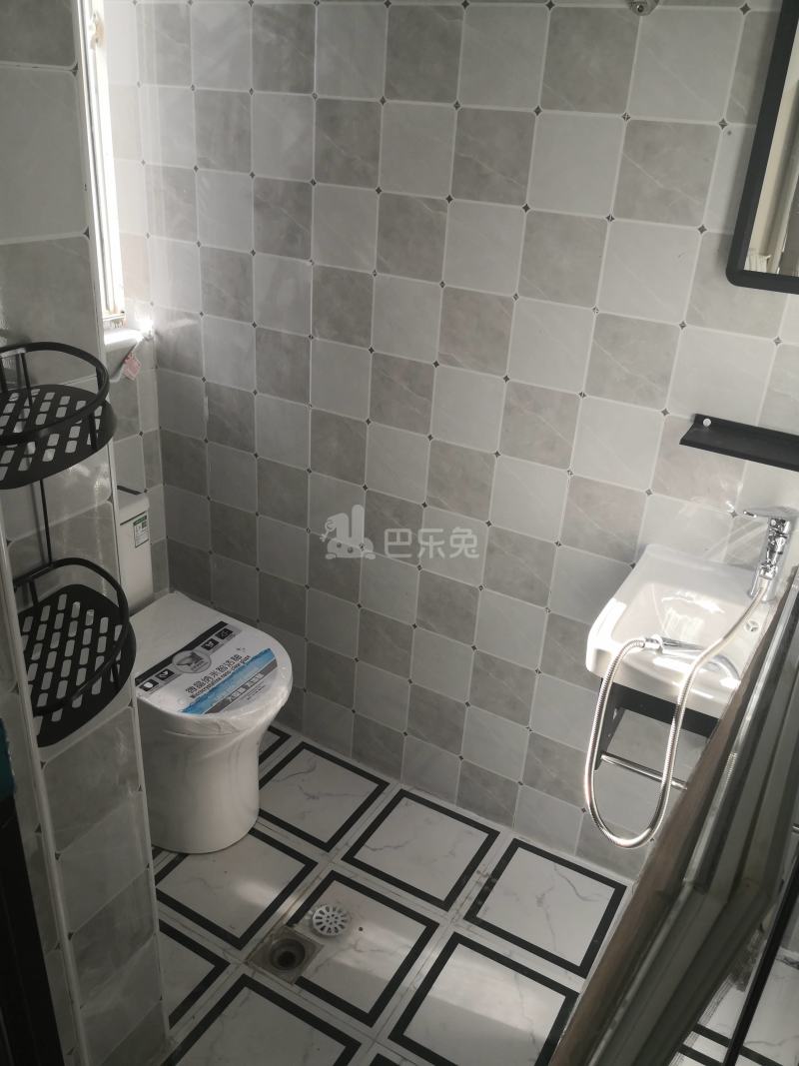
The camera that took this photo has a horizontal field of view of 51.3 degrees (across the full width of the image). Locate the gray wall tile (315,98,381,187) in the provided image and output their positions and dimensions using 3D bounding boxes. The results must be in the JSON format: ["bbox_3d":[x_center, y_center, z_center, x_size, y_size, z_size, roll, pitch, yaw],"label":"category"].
[{"bbox_3d":[-0.096,-0.730,1.561,0.150,0.150,0.010,17,29,25],"label":"gray wall tile"}]

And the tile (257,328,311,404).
[{"bbox_3d":[-0.254,-0.365,1.822,0.150,0.150,0.010,17,29,25],"label":"tile"}]

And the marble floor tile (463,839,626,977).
[{"bbox_3d":[0.314,0.792,1.773,0.267,0.010,0.265,17,29,25],"label":"marble floor tile"}]

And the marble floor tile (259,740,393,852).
[{"bbox_3d":[-0.205,0.634,2.026,0.267,0.010,0.265,17,29,25],"label":"marble floor tile"}]

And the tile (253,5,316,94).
[{"bbox_3d":[-0.216,-0.905,1.560,0.150,0.150,0.010,17,29,25],"label":"tile"}]

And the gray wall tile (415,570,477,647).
[{"bbox_3d":[0.107,0.164,1.829,0.150,0.150,0.010,17,29,25],"label":"gray wall tile"}]

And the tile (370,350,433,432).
[{"bbox_3d":[0.003,-0.282,1.690,0.148,0.148,0.010,17,29,25],"label":"tile"}]

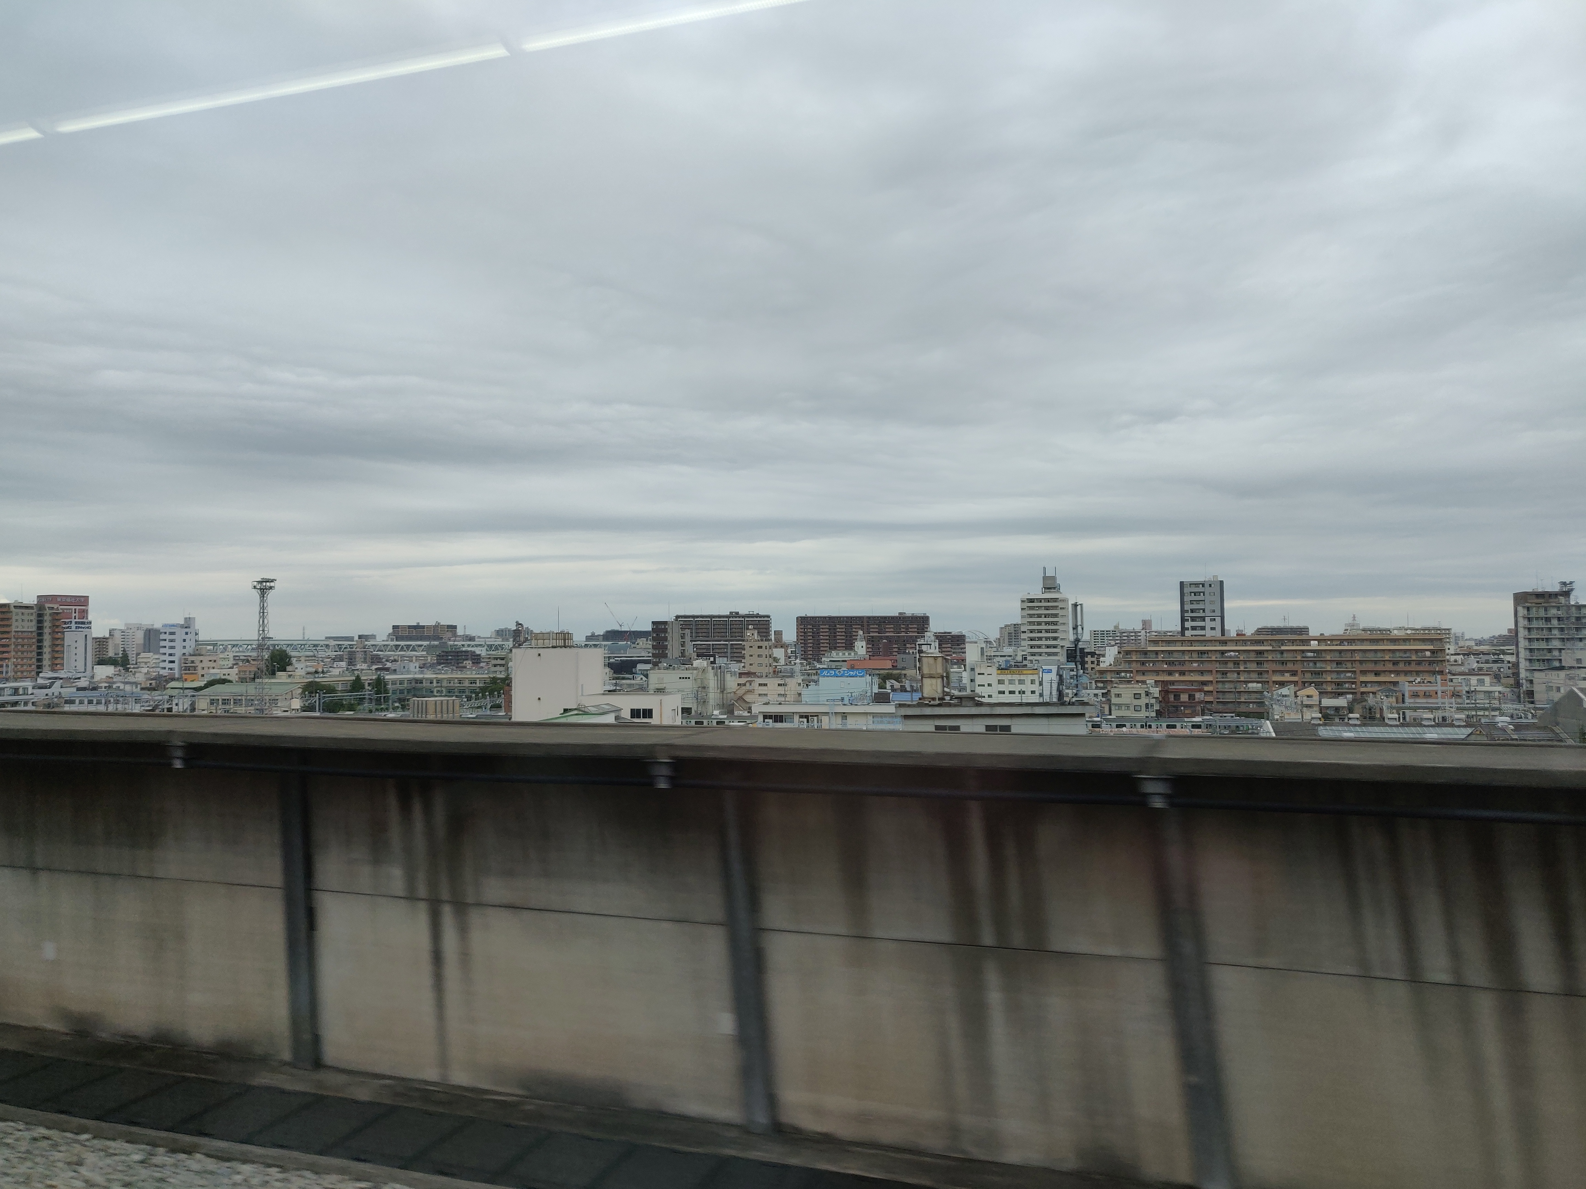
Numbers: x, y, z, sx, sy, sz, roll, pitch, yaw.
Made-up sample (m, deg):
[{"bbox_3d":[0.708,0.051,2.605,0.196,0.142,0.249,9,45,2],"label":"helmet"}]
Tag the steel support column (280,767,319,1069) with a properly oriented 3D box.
[{"bbox_3d":[-3.212,2.078,7.460,0.155,1.940,0.135,-1,-3,18],"label":"steel support column"}]

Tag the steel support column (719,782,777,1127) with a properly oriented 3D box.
[{"bbox_3d":[-0.253,2.043,6.500,0.155,1.940,0.135,-1,-3,18],"label":"steel support column"}]

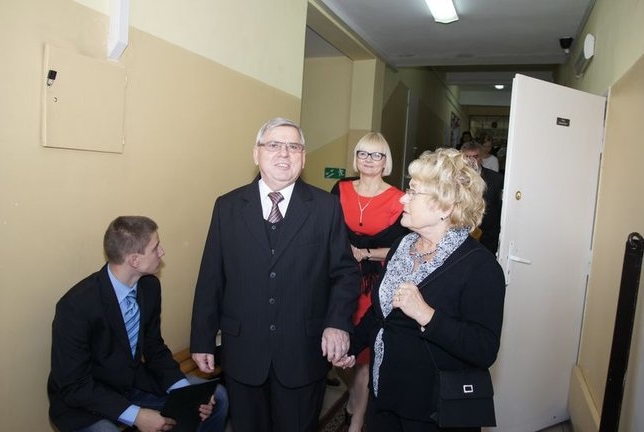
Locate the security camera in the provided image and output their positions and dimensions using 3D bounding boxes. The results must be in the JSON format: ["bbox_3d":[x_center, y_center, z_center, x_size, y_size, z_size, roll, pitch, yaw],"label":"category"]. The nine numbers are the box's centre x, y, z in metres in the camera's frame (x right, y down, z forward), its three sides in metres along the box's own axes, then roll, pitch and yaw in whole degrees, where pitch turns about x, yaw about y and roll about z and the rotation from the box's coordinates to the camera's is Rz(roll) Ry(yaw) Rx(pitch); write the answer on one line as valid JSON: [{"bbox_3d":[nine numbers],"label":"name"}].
[{"bbox_3d":[2.413,-1.681,4.450,0.120,0.130,0.160,6,6,23],"label":"security camera"}]

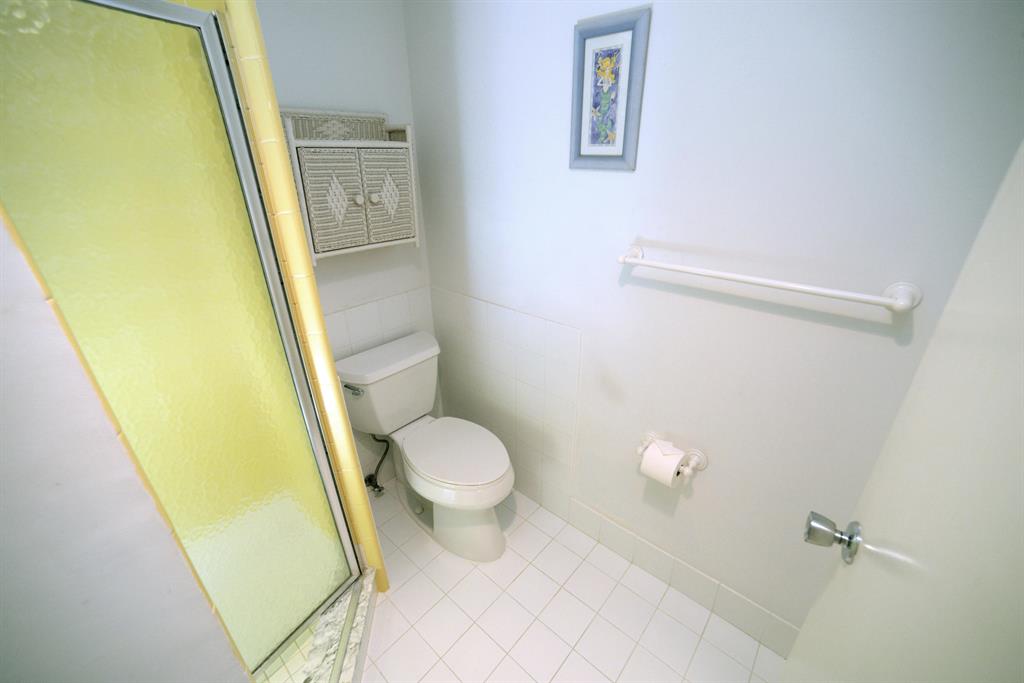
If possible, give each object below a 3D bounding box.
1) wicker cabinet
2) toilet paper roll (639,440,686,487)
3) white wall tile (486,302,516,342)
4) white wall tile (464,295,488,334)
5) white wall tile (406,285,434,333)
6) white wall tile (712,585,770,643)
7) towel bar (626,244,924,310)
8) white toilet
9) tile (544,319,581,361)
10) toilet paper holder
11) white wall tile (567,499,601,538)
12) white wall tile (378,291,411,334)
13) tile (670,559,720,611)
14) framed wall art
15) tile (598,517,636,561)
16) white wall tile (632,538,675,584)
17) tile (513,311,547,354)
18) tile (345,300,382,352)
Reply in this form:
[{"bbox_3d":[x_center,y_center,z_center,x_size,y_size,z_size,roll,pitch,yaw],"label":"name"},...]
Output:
[{"bbox_3d":[-0.594,-0.578,1.472,0.180,0.508,0.451,18,29,38],"label":"wicker cabinet"},{"bbox_3d":[0.487,0.392,1.274,0.103,0.113,0.113,17,28,39],"label":"toilet paper roll"},{"bbox_3d":[-0.040,-0.071,1.714,0.152,0.154,0.010,17,28,39],"label":"white wall tile"},{"bbox_3d":[-0.154,-0.108,1.809,0.152,0.154,0.010,17,28,39],"label":"white wall tile"},{"bbox_3d":[-0.442,-0.174,1.963,0.010,0.154,0.113,18,29,38],"label":"white wall tile"},{"bbox_3d":[0.774,0.908,1.335,0.152,0.141,0.010,17,28,39],"label":"white wall tile"},{"bbox_3d":[0.576,-0.167,1.005,0.674,0.064,0.100,20,30,37],"label":"towel bar"},{"bbox_3d":[-0.308,0.459,1.712,0.769,0.735,0.502,17,28,39],"label":"white toilet"},{"bbox_3d":[0.189,0.004,1.525,0.152,0.153,0.010,17,28,39],"label":"tile"},{"bbox_3d":[0.516,0.381,1.308,0.217,0.083,0.088,18,29,38],"label":"toilet paper holder"},{"bbox_3d":[0.311,0.773,1.724,0.143,0.146,0.010,18,29,38],"label":"white wall tile"},{"bbox_3d":[-0.532,-0.131,1.869,0.010,0.154,0.156,18,29,38],"label":"white wall tile"},{"bbox_3d":[0.659,0.872,1.430,0.152,0.141,0.010,17,28,39],"label":"tile"},{"bbox_3d":[0.273,-0.692,1.134,0.221,0.372,0.022,18,29,38],"label":"framed wall art"},{"bbox_3d":[0.430,0.800,1.621,0.152,0.142,0.010,17,28,39],"label":"tile"},{"bbox_3d":[0.539,0.848,1.539,0.152,0.146,0.010,18,29,38],"label":"white wall tile"},{"bbox_3d":[0.074,-0.027,1.610,0.152,0.151,0.010,18,29,38],"label":"tile"},{"bbox_3d":[-0.637,-0.081,1.759,0.010,0.154,0.157,18,29,38],"label":"tile"}]

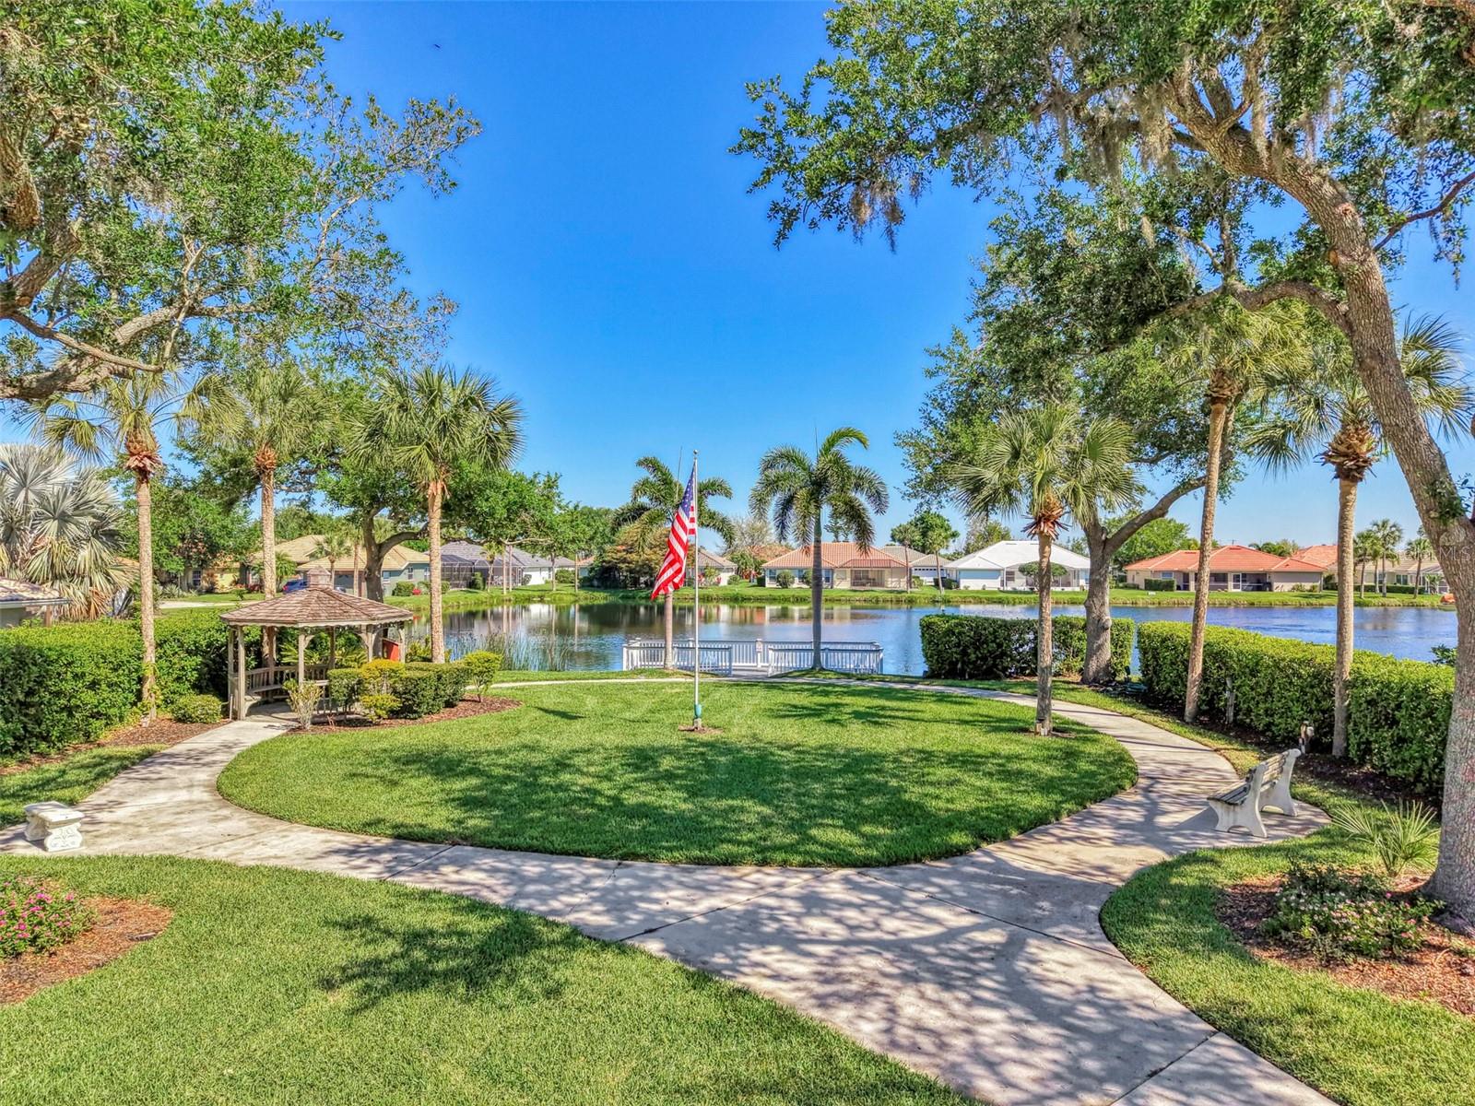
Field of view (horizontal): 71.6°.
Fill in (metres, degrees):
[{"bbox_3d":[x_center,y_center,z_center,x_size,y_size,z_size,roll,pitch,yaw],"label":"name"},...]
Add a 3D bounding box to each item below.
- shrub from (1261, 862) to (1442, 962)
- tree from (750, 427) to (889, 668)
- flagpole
[{"bbox_3d":[5.850,3.390,9.729,1.580,0.560,1.300,0,0,0],"label":"shrub"},{"bbox_3d":[2.514,-0.158,31.200,4.220,7.380,4.100,0,0,0],"label":"tree"},{"bbox_3d":[-0.855,0.783,21.496,0.130,5.900,0.130,0,0,0],"label":"flagpole"}]

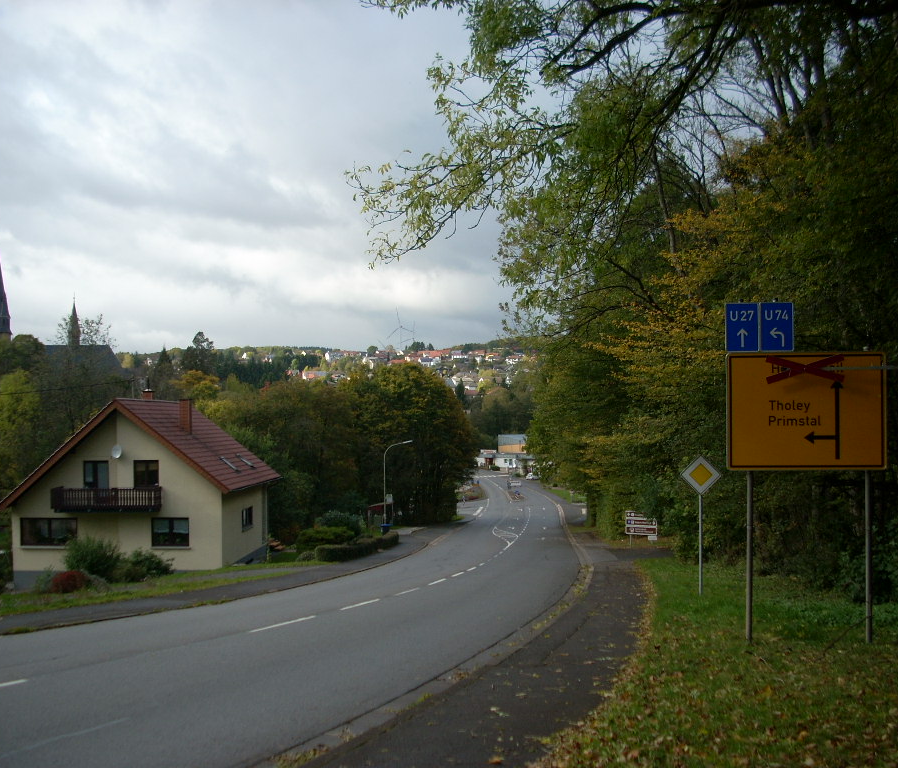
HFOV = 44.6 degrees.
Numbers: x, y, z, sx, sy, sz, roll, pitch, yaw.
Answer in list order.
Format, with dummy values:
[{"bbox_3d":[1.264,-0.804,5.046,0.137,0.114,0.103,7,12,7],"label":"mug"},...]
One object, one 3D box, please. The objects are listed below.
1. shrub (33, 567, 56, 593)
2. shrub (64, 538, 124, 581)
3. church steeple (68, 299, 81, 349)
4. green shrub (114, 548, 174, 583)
[{"bbox_3d":[-15.115,7.361,41.000,0.900,1.050,0.950,0,-2,-20],"label":"shrub"},{"bbox_3d":[-15.244,7.515,47.000,2.620,1.930,2.400,0,-2,-18],"label":"shrub"},{"bbox_3d":[-82.120,-13.705,240.000,2.850,11.840,2.850,0,-2,-19],"label":"church steeple"},{"bbox_3d":[-12.659,7.545,45.500,2.580,1.410,2.200,0,-2,-16],"label":"green shrub"}]

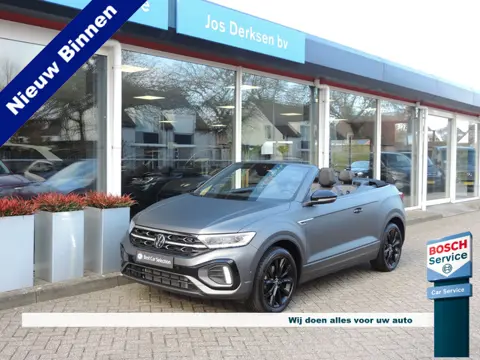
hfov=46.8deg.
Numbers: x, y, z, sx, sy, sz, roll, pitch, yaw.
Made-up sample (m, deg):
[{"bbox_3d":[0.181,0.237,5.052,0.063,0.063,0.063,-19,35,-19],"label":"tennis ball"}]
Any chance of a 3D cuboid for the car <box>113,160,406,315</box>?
[{"bbox_3d":[0.538,0.537,6.980,1.840,1.490,4.270,1,2,39],"label":"car"}]

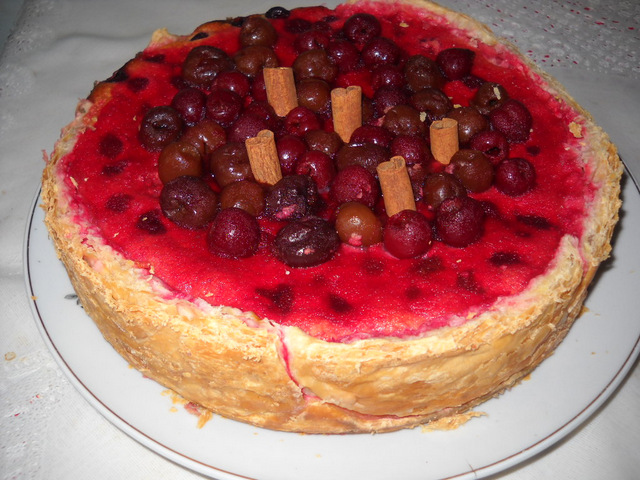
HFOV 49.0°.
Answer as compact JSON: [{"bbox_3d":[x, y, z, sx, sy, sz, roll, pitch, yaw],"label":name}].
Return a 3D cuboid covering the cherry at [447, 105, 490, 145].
[{"bbox_3d":[0.070,-0.054,0.335,0.020,0.019,0.019,0,47,0],"label":"cherry"}]

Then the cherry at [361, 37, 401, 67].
[{"bbox_3d":[0.032,-0.098,0.367,0.019,0.018,0.019,0,48,0],"label":"cherry"}]

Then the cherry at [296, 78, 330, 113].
[{"bbox_3d":[-0.003,-0.069,0.335,0.018,0.018,0.018,2,47,0],"label":"cherry"}]

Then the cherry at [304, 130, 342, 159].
[{"bbox_3d":[0.002,-0.041,0.310,0.017,0.015,0.017,0,48,0],"label":"cherry"}]

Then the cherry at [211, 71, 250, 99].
[{"bbox_3d":[-0.044,-0.075,0.347,0.019,0.017,0.019,0,48,0],"label":"cherry"}]

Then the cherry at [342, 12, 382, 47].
[{"bbox_3d":[0.023,-0.111,0.373,0.020,0.019,0.020,0,48,0],"label":"cherry"}]

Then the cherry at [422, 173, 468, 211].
[{"bbox_3d":[0.053,-0.020,0.297,0.019,0.017,0.019,0,48,0],"label":"cherry"}]

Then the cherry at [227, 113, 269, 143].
[{"bbox_3d":[-0.033,-0.050,0.316,0.019,0.018,0.019,2,47,0],"label":"cherry"}]

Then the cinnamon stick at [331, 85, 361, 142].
[{"bbox_3d":[0.013,-0.053,0.312,0.013,0.029,0.010,2,37,0],"label":"cinnamon stick"}]

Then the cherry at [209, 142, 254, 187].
[{"bbox_3d":[-0.037,-0.033,0.306,0.020,0.019,0.020,0,48,0],"label":"cherry"}]

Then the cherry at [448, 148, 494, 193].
[{"bbox_3d":[0.068,-0.031,0.313,0.020,0.019,0.019,0,47,0],"label":"cherry"}]

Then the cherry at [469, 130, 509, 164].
[{"bbox_3d":[0.075,-0.041,0.312,0.018,0.017,0.018,2,47,0],"label":"cherry"}]

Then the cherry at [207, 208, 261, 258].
[{"bbox_3d":[-0.034,-0.003,0.277,0.021,0.019,0.020,0,49,0],"label":"cherry"}]

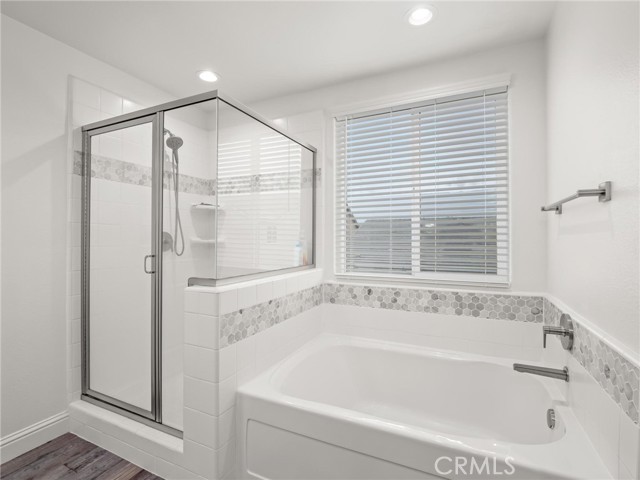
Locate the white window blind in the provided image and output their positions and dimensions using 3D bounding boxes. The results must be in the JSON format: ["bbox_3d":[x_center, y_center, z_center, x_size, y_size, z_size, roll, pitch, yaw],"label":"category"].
[{"bbox_3d":[0.656,-0.347,2.108,1.175,1.245,0.060,0,0,25],"label":"white window blind"}]

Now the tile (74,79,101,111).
[{"bbox_3d":[-1.567,-0.972,1.991,0.010,0.153,0.153,0,0,25],"label":"tile"}]

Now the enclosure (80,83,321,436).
[{"bbox_3d":[-0.810,0.155,2.183,1.190,1.790,1.080,0,0,25],"label":"enclosure"}]

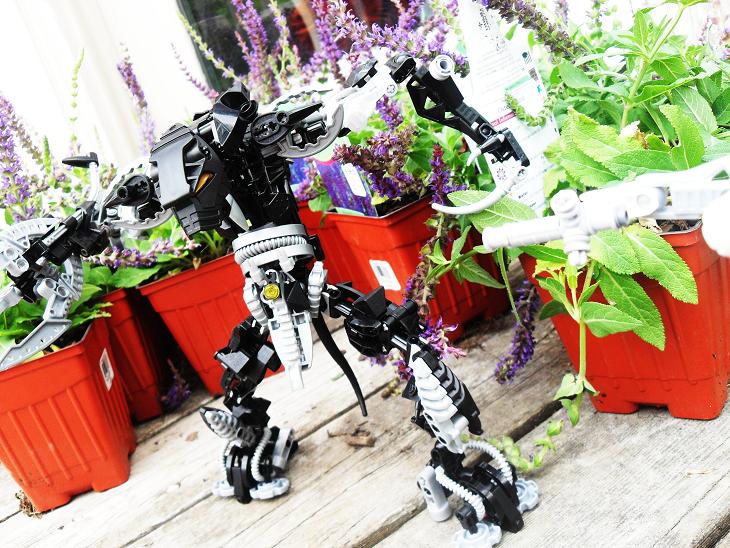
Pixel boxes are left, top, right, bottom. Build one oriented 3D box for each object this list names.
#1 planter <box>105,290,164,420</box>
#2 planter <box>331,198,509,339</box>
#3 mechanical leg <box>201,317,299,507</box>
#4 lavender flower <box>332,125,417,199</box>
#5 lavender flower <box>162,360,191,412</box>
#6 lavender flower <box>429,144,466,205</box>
[{"bbox_3d":[-0.255,0.080,0.697,0.106,0.124,0.106,-24,18,-15],"label":"planter"},{"bbox_3d":[0.056,-0.013,0.647,0.106,0.124,0.106,-27,19,-21],"label":"planter"},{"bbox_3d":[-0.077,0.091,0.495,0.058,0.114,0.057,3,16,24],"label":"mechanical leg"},{"bbox_3d":[0.009,-0.092,0.599,0.073,0.056,0.055,-19,18,0],"label":"lavender flower"},{"bbox_3d":[-0.175,0.103,0.685,0.026,0.047,0.026,-19,18,0],"label":"lavender flower"},{"bbox_3d":[0.065,-0.079,0.589,0.030,0.049,0.028,-5,18,-5],"label":"lavender flower"}]

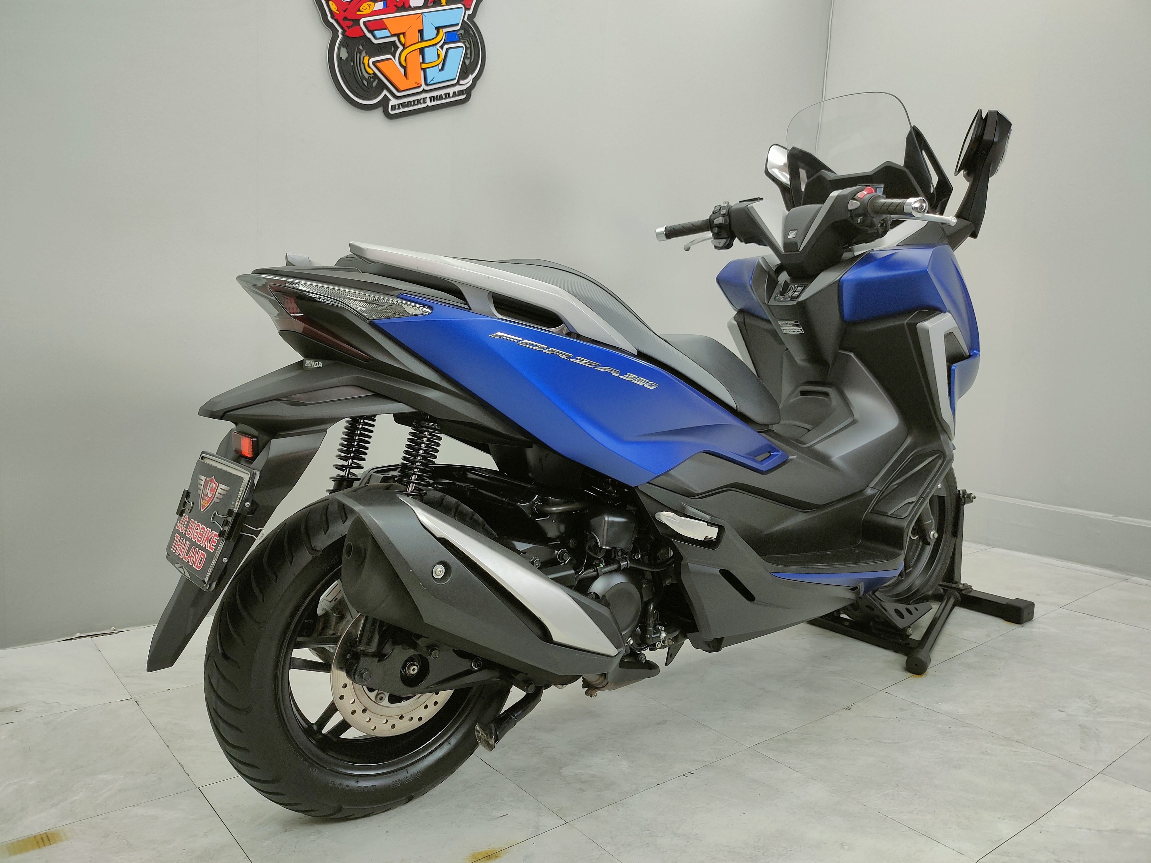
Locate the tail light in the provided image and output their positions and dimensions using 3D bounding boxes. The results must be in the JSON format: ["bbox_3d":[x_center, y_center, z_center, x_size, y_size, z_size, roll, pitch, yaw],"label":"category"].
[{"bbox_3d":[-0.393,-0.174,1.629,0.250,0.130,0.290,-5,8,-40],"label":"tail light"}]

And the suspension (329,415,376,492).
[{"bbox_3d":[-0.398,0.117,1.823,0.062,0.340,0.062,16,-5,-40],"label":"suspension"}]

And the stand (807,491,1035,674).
[{"bbox_3d":[0.926,0.354,2.898,0.660,0.360,0.450,-5,8,-40],"label":"stand"}]

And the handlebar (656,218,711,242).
[{"bbox_3d":[0.265,-0.492,2.593,0.145,0.038,0.040,-4,3,33],"label":"handlebar"}]

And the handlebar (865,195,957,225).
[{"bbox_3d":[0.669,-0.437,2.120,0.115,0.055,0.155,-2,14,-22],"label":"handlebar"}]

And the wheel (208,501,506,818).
[{"bbox_3d":[-0.328,0.360,1.768,0.552,0.552,0.145,-5,8,-40],"label":"wheel"}]

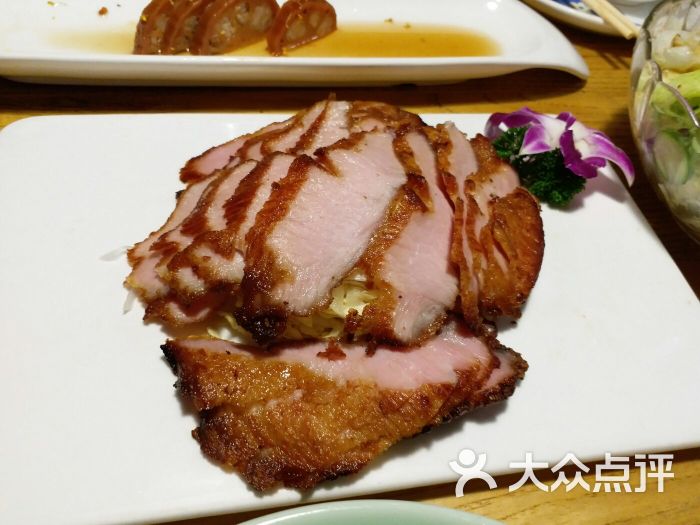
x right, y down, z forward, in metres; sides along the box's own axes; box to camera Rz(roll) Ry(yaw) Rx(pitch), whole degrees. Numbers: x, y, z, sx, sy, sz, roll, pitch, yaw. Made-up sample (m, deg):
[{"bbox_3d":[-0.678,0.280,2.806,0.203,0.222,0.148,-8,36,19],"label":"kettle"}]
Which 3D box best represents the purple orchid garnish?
[{"bbox_3d":[0.101,-0.057,0.258,0.066,0.030,0.043,5,51,-5],"label":"purple orchid garnish"}]

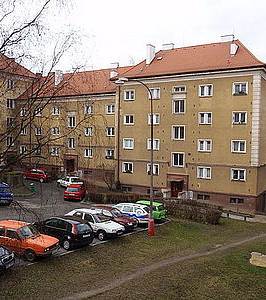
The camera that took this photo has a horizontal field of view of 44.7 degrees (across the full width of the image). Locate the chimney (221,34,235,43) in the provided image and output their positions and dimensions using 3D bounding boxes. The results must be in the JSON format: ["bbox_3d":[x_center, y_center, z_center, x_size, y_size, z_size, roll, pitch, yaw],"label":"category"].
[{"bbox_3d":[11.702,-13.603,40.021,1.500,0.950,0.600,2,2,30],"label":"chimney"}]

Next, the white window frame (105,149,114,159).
[{"bbox_3d":[-2.824,0.462,40.429,1.300,1.120,0.180,2,3,31],"label":"white window frame"}]

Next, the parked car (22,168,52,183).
[{"bbox_3d":[-12.168,3.270,41.002,4.000,1.450,1.680,5,2,22],"label":"parked car"}]

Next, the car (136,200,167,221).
[{"bbox_3d":[0.952,5.051,27.351,3.500,1.420,1.500,3,2,27],"label":"car"}]

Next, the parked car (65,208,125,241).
[{"bbox_3d":[-2.471,4.783,20.872,3.850,1.420,1.630,5,2,29],"label":"parked car"}]

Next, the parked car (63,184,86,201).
[{"bbox_3d":[-5.700,4.140,32.300,1.650,1.420,3.800,1,2,1],"label":"parked car"}]

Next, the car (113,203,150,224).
[{"bbox_3d":[-0.453,4.942,25.654,3.950,1.410,1.640,3,2,17],"label":"car"}]

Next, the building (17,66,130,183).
[{"bbox_3d":[-6.847,-4.440,51.837,20.000,16.400,12.500,2,2,30],"label":"building"}]

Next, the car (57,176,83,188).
[{"bbox_3d":[-7.350,3.830,37.900,1.620,1.400,4.150,-1,3,-36],"label":"car"}]

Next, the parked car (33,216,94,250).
[{"bbox_3d":[-4.330,4.880,19.550,3.920,1.450,1.690,2,3,34],"label":"parked car"}]

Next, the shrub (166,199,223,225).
[{"bbox_3d":[4.907,5.014,26.117,4.500,1.100,1.400,2,3,31],"label":"shrub"}]

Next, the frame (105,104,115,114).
[{"bbox_3d":[-3.005,-5.382,42.541,1.420,1.280,0.150,2,2,30],"label":"frame"}]

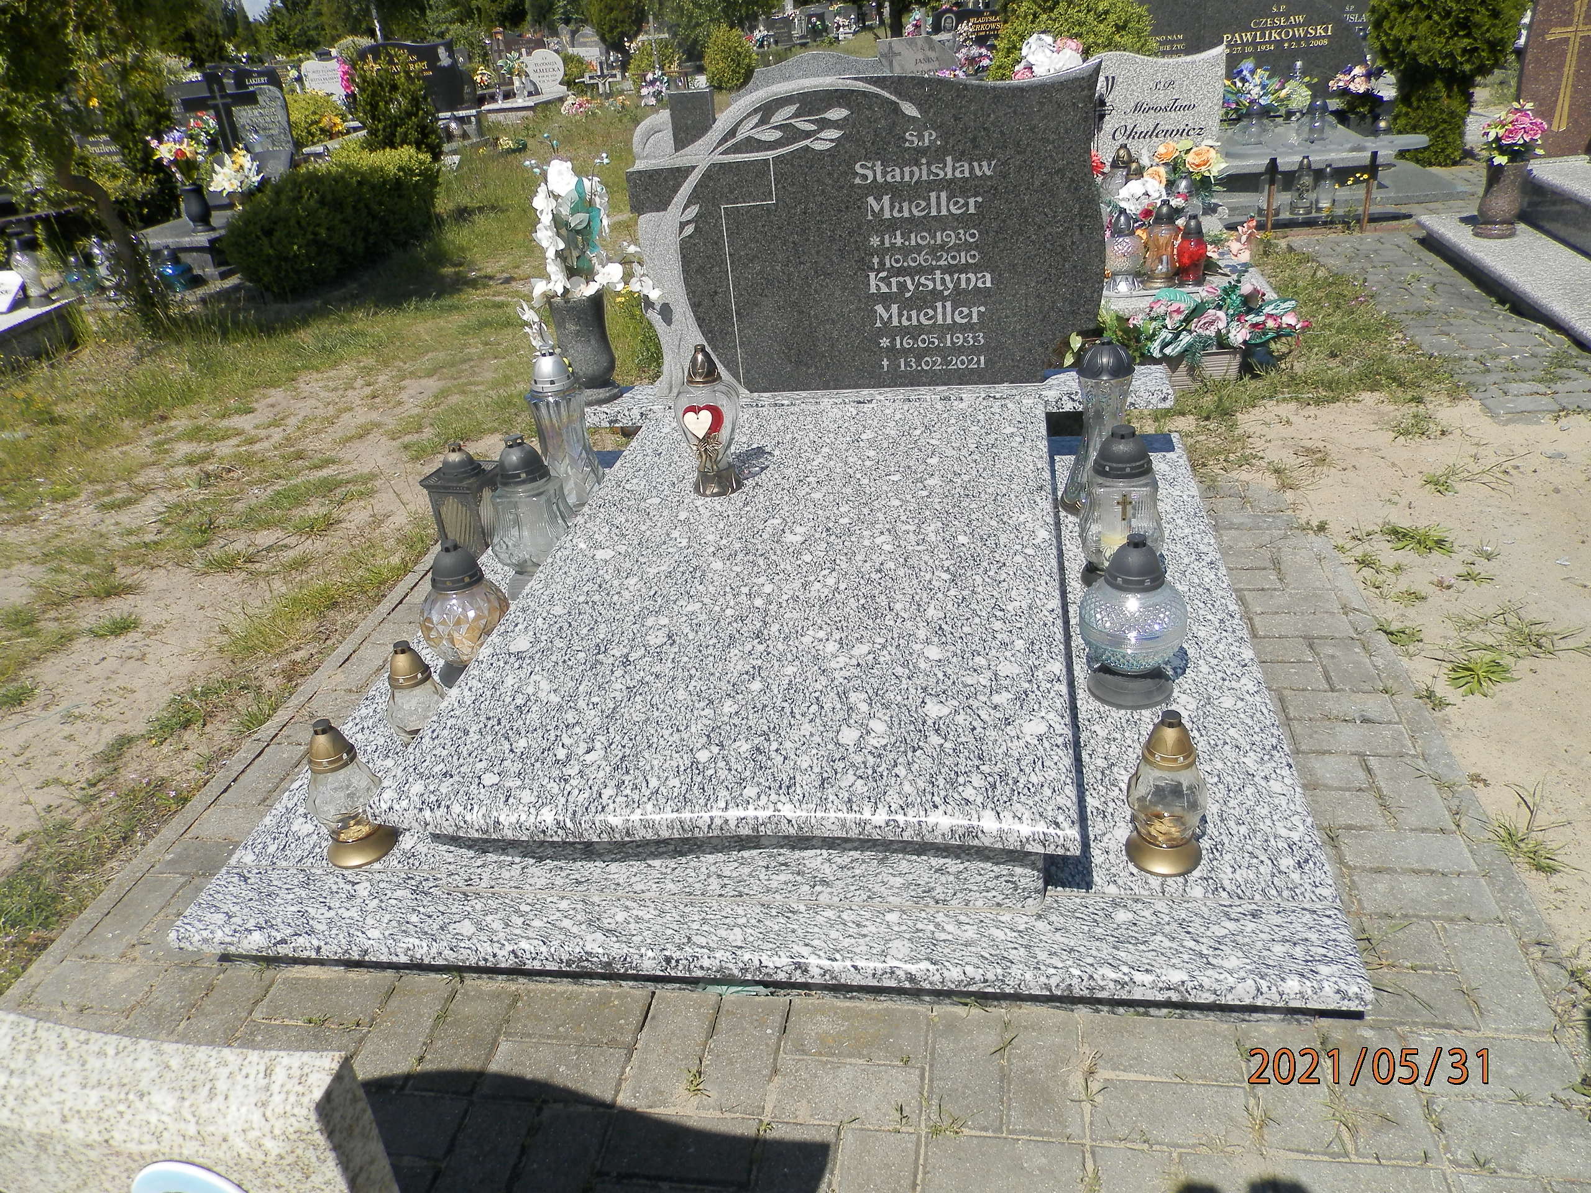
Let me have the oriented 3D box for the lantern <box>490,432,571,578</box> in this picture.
[{"bbox_3d":[-0.607,-0.191,2.635,0.195,0.372,0.195,-1,28,11],"label":"lantern"}]

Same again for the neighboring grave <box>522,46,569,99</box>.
[{"bbox_3d":[-3.390,-7.151,15.667,0.600,0.610,0.130,-1,29,11],"label":"neighboring grave"}]

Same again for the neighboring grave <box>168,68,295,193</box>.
[{"bbox_3d":[-3.978,-3.285,8.159,0.950,0.850,0.350,-1,28,11],"label":"neighboring grave"}]

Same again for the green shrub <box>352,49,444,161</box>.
[{"bbox_3d":[-4.137,-5.075,11.999,0.900,1.200,0.850,-1,28,11],"label":"green shrub"}]

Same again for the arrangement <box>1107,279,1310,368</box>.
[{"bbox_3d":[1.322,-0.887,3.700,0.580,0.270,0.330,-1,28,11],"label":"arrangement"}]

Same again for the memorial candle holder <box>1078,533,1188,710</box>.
[{"bbox_3d":[0.598,0.032,2.038,0.186,0.305,0.186,-1,28,11],"label":"memorial candle holder"}]

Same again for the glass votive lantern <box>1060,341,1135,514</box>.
[{"bbox_3d":[0.734,-0.410,2.732,0.198,0.406,0.198,-1,28,11],"label":"glass votive lantern"}]

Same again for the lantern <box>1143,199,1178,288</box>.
[{"bbox_3d":[1.299,-1.249,4.069,0.120,0.300,0.120,-1,28,11],"label":"lantern"}]

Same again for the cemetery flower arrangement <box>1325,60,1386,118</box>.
[{"bbox_3d":[3.072,-2.778,6.280,0.320,0.330,0.300,-1,28,11],"label":"cemetery flower arrangement"}]

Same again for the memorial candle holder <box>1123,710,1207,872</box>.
[{"bbox_3d":[0.536,0.273,1.661,0.114,0.244,0.114,-1,28,11],"label":"memorial candle holder"}]

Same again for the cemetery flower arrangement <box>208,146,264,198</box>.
[{"bbox_3d":[-3.361,-2.568,6.922,0.320,0.310,0.300,-1,29,11],"label":"cemetery flower arrangement"}]

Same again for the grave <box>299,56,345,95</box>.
[{"bbox_3d":[-6.451,-6.919,15.801,0.580,0.750,0.150,-1,28,11],"label":"grave"}]

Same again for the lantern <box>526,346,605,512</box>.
[{"bbox_3d":[-0.625,-0.457,3.075,0.175,0.433,0.175,-1,28,11],"label":"lantern"}]

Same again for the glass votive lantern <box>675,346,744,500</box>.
[{"bbox_3d":[-0.186,-0.385,2.493,0.144,0.324,0.144,-1,28,10],"label":"glass votive lantern"}]

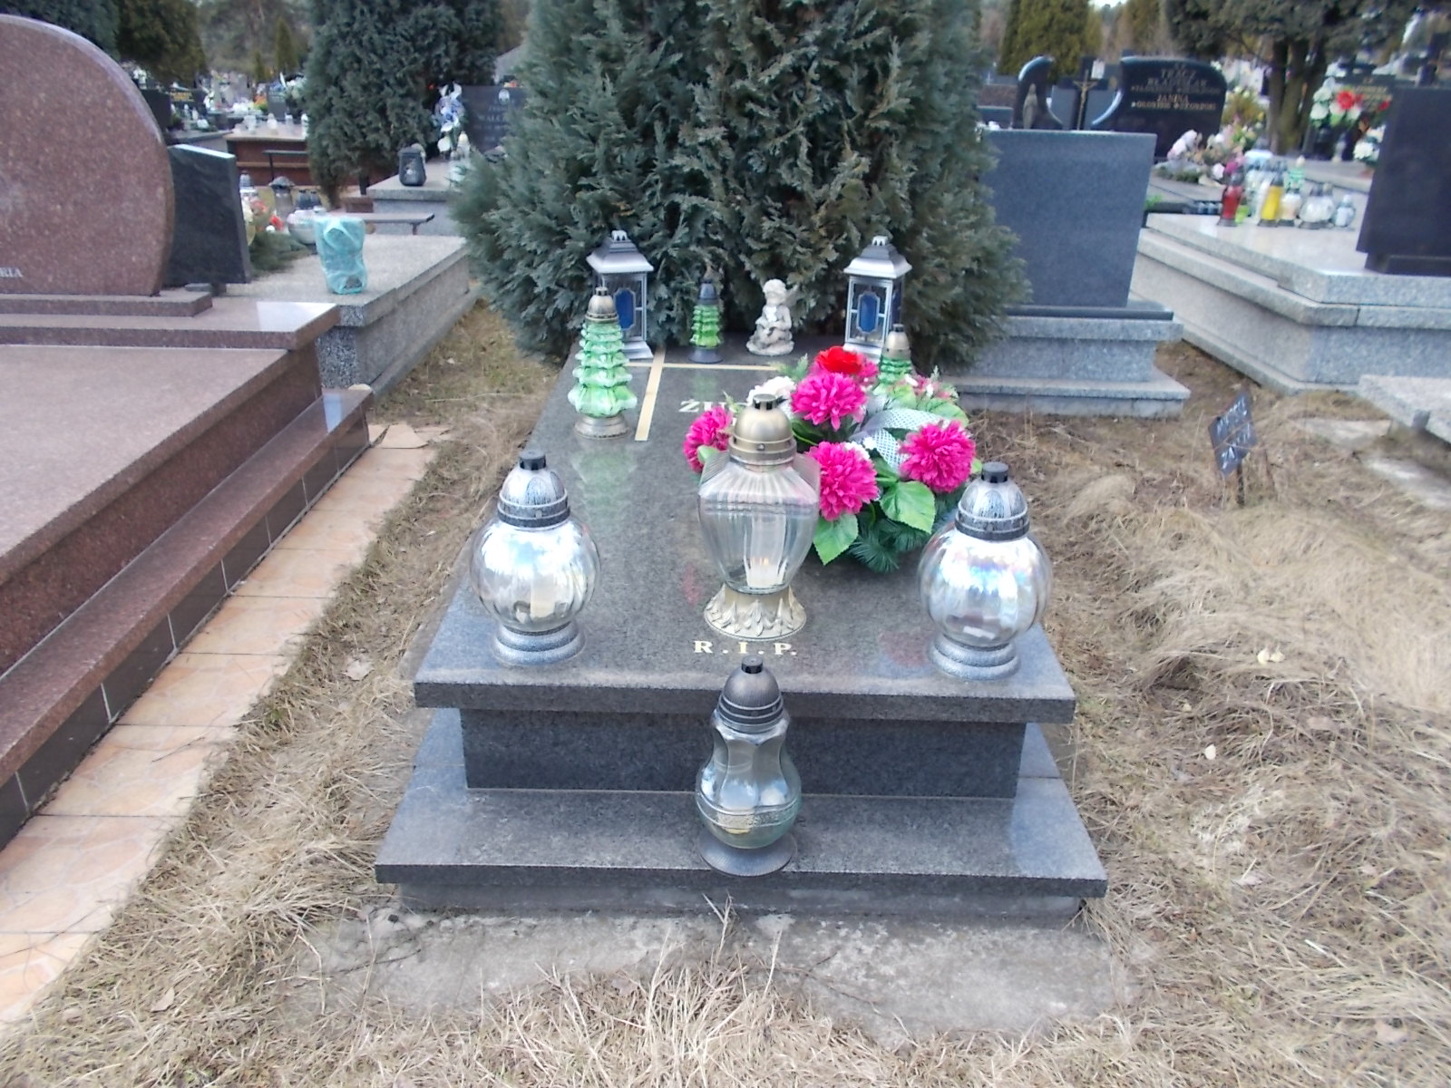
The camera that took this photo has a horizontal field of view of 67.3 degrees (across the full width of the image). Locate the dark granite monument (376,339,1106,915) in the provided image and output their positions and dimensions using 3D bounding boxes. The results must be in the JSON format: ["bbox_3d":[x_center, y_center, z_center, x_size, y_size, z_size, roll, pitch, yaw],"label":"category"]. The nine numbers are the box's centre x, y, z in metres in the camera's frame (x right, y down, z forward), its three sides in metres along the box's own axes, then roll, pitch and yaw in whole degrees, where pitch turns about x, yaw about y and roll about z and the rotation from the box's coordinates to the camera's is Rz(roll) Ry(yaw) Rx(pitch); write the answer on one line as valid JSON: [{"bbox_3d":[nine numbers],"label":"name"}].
[{"bbox_3d":[0.023,-0.052,2.615,1.080,0.348,2.290,1,25,-1],"label":"dark granite monument"}]

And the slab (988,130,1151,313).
[{"bbox_3d":[1.163,-1.168,3.914,0.637,0.601,0.086,1,25,-1],"label":"slab"}]

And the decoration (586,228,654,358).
[{"bbox_3d":[-0.318,-0.764,3.320,0.167,0.374,0.167,-8,27,-17],"label":"decoration"}]

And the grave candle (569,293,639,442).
[{"bbox_3d":[-0.298,-0.433,2.608,0.164,0.331,0.164,1,25,-1],"label":"grave candle"}]

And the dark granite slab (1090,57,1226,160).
[{"bbox_3d":[3.410,-3.429,8.583,1.020,0.744,0.120,1,26,0],"label":"dark granite slab"}]

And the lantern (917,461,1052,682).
[{"bbox_3d":[0.414,0.033,1.740,0.210,0.341,0.210,1,26,0],"label":"lantern"}]

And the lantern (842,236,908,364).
[{"bbox_3d":[0.452,-0.746,3.299,0.164,0.359,0.164,13,27,23],"label":"lantern"}]

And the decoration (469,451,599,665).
[{"bbox_3d":[-0.290,0.013,1.665,0.199,0.320,0.199,1,25,-1],"label":"decoration"}]

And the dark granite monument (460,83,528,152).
[{"bbox_3d":[-1.662,-3.141,8.129,0.665,0.535,0.100,1,26,0],"label":"dark granite monument"}]

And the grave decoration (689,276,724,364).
[{"bbox_3d":[-0.055,-0.669,3.250,0.102,0.229,0.102,1,25,-1],"label":"grave decoration"}]

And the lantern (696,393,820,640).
[{"bbox_3d":[0.061,-0.058,1.843,0.197,0.402,0.197,1,26,0],"label":"lantern"}]

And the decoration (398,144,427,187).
[{"bbox_3d":[-1.921,-2.331,6.702,0.155,0.237,0.150,1,26,0],"label":"decoration"}]

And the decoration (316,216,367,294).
[{"bbox_3d":[-1.452,-1.100,4.149,0.178,0.264,0.173,1,25,-1],"label":"decoration"}]

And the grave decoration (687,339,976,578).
[{"bbox_3d":[0.212,-0.202,2.176,0.572,0.308,0.475,1,25,-1],"label":"grave decoration"}]

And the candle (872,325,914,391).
[{"bbox_3d":[0.454,-0.461,2.884,0.124,0.237,0.124,1,26,0],"label":"candle"}]

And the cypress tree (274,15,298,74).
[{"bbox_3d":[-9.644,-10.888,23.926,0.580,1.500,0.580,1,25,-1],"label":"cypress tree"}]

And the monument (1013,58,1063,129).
[{"bbox_3d":[2.290,-3.192,7.949,0.390,0.690,0.120,1,26,0],"label":"monument"}]

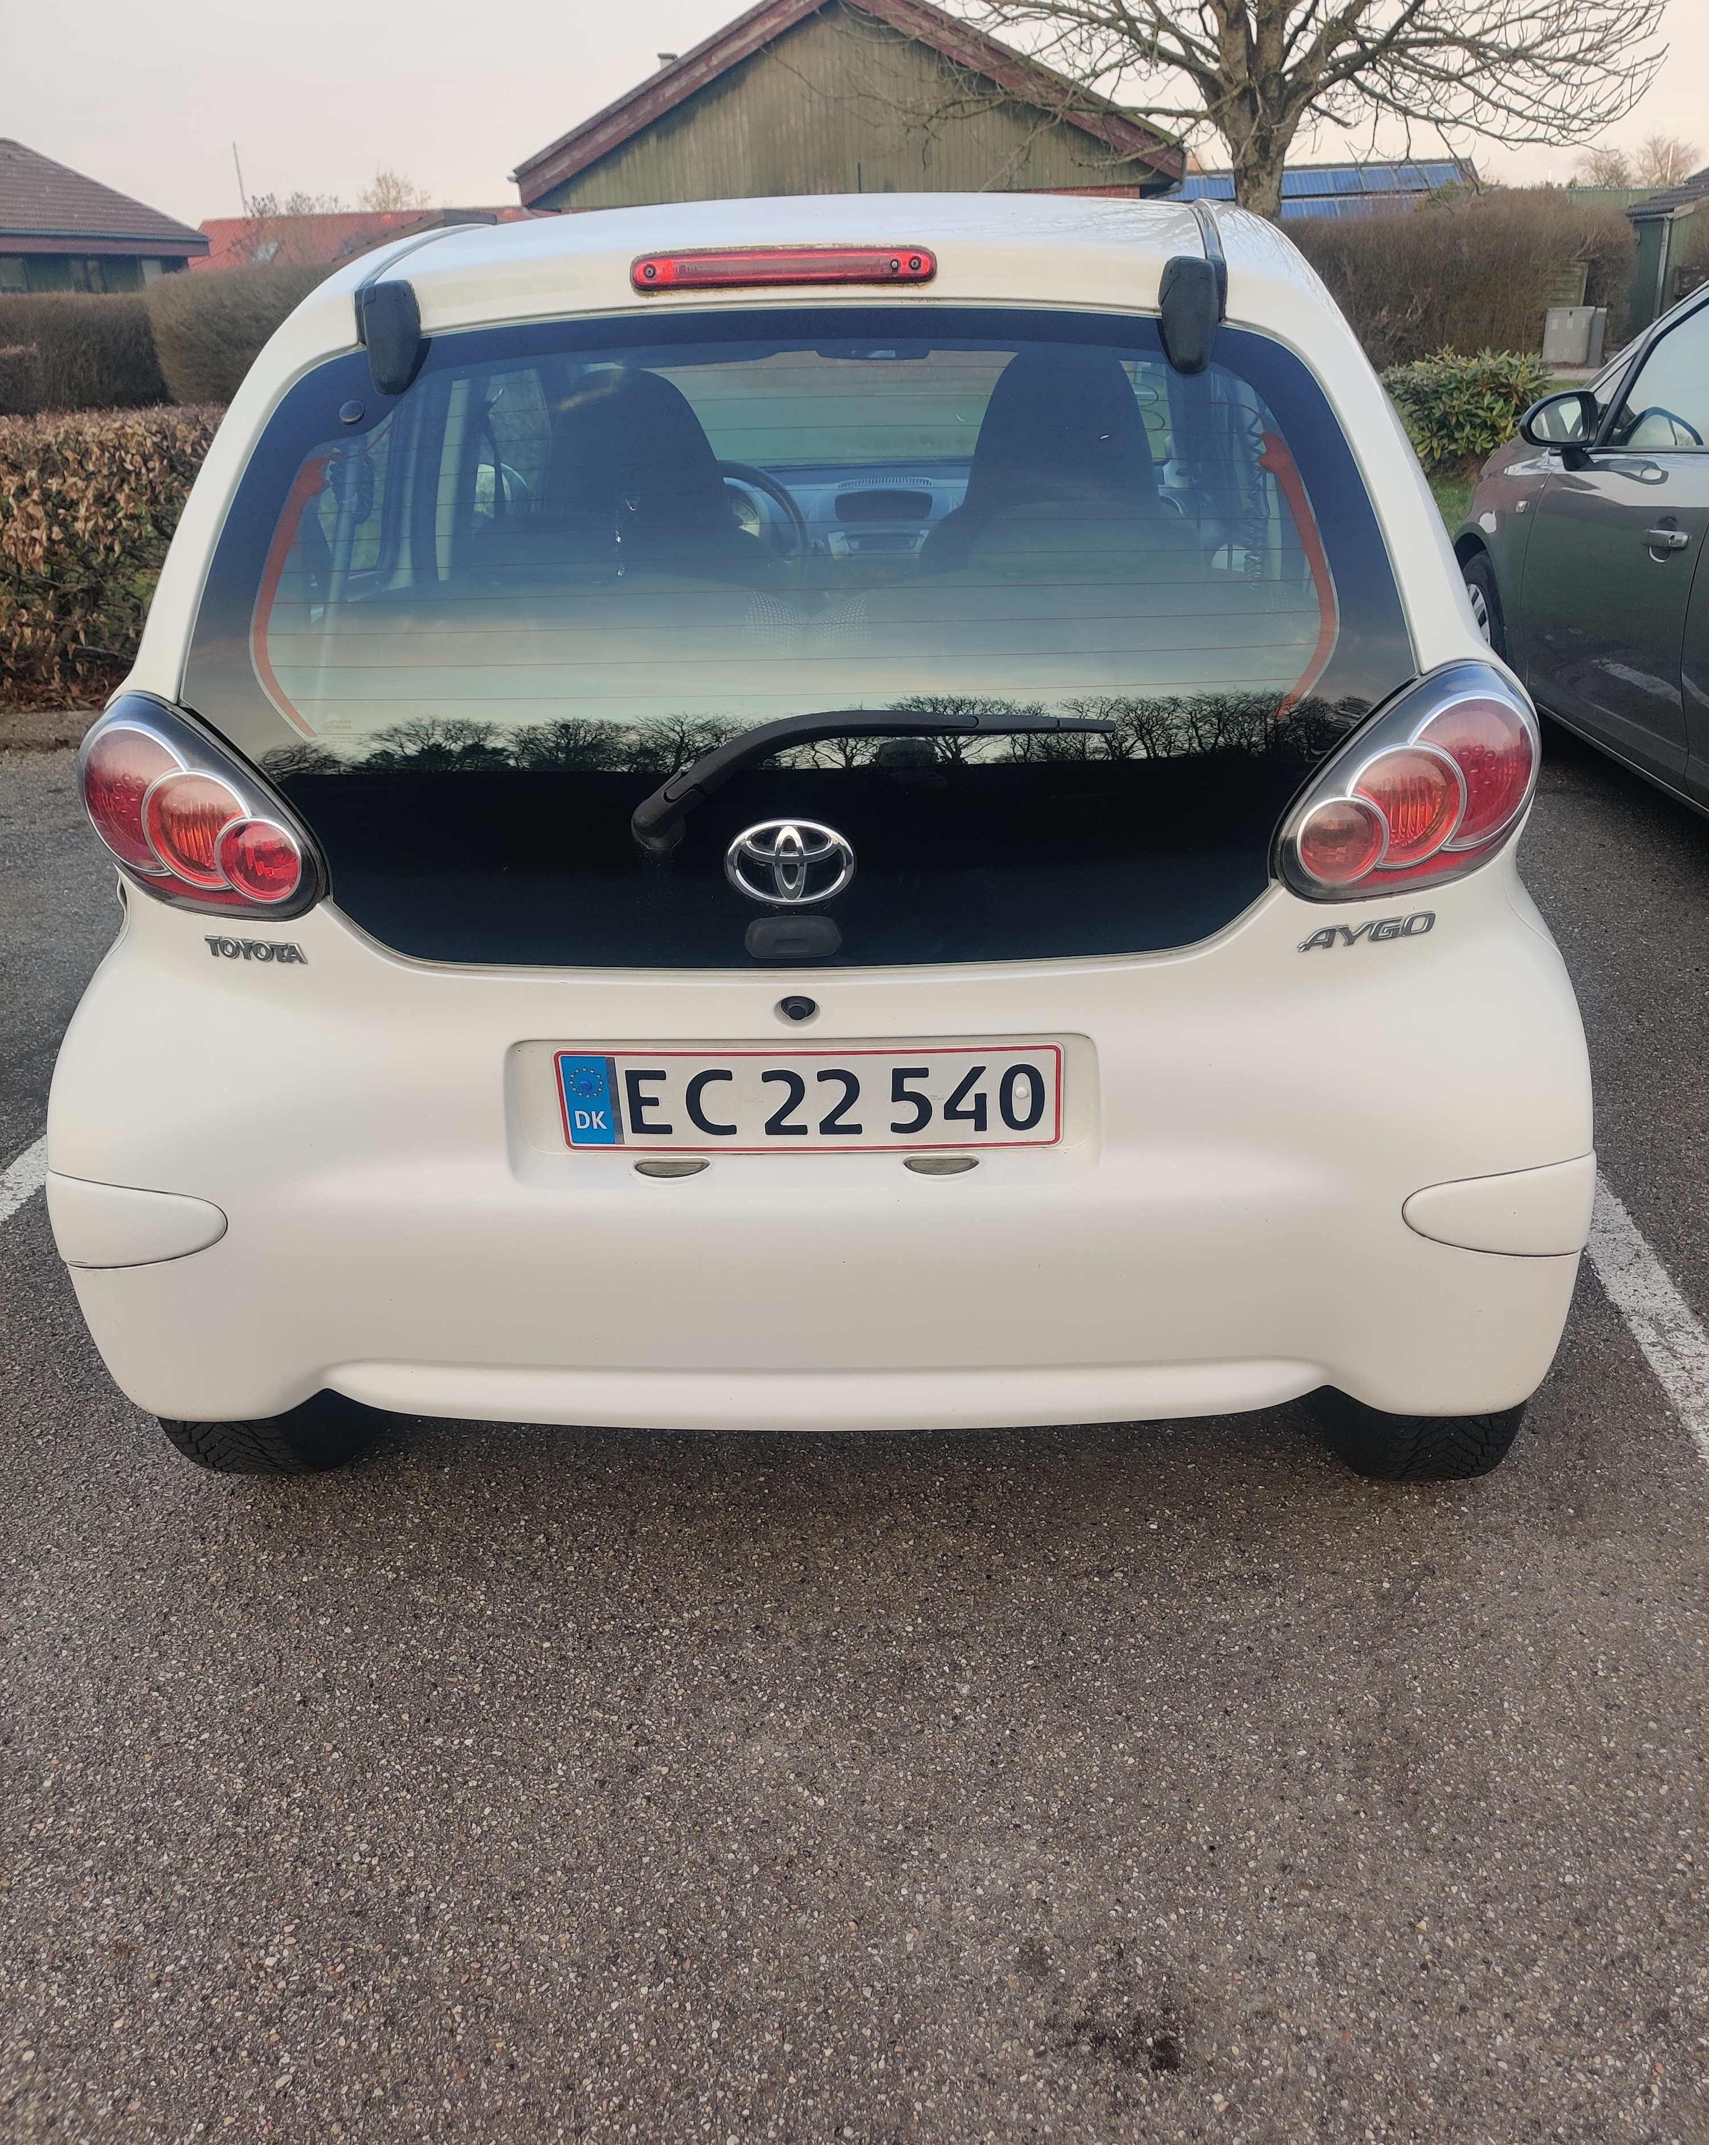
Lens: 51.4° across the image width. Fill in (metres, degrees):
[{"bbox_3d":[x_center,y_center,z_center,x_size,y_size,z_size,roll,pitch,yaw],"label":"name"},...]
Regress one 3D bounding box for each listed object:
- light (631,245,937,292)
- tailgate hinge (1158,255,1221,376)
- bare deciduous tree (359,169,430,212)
[{"bbox_3d":[-0.066,-0.753,1.665,0.287,0.042,0.032,-1,9,2],"label":"light"},{"bbox_3d":[0.318,-0.720,1.690,0.055,0.115,0.045,-1,-1,2],"label":"tailgate hinge"},{"bbox_3d":[-18.877,-34.286,72.909,3.600,6.000,3.600,-1,24,2],"label":"bare deciduous tree"}]

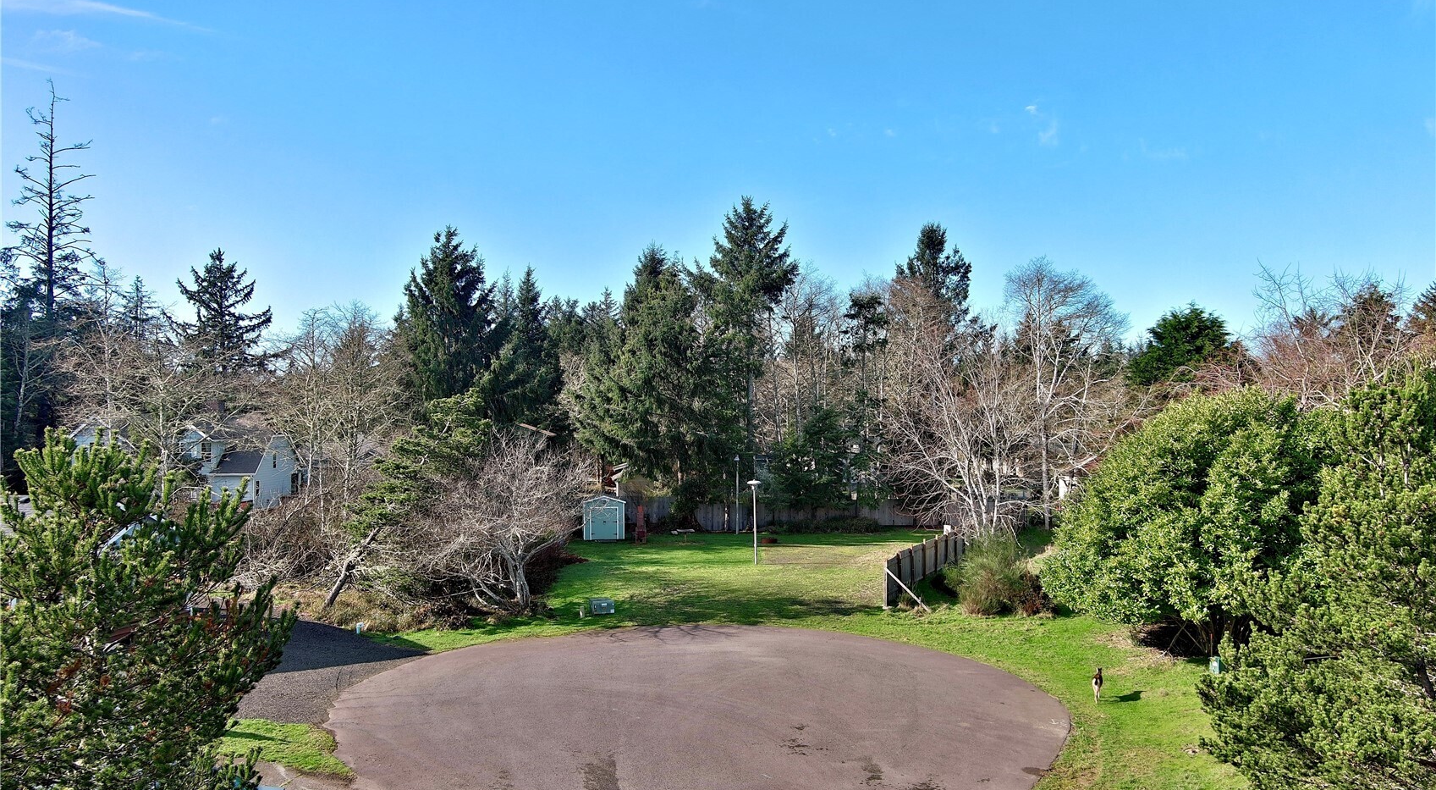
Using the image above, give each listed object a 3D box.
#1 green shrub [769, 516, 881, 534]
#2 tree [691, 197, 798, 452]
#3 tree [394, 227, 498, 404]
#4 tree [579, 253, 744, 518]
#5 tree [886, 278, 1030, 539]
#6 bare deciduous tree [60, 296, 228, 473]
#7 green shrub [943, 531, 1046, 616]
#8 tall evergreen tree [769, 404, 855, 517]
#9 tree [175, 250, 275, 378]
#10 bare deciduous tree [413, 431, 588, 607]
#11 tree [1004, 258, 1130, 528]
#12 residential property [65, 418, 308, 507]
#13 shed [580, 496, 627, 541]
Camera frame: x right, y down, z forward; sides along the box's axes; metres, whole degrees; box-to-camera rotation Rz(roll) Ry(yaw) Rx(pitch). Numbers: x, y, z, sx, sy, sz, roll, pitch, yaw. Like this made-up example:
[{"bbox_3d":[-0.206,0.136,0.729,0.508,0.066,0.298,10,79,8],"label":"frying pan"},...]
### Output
[{"bbox_3d":[6.220,7.490,67.200,6.500,1.020,1.600,0,0,0],"label":"green shrub"},{"bbox_3d":[1.781,-1.886,71.889,6.900,20.740,6.900,0,1,0],"label":"tree"},{"bbox_3d":[-18.110,-1.600,77.000,7.200,19.210,7.000,0,0,0],"label":"tree"},{"bbox_3d":[-3.680,-0.550,71.000,10.200,17.090,9.000,0,0,0],"label":"tree"},{"bbox_3d":[13.691,1.107,65.421,8.500,14.890,8.200,0,1,0],"label":"tree"},{"bbox_3d":[-36.217,1.092,72.921,10.000,14.760,9.500,0,1,0],"label":"bare deciduous tree"},{"bbox_3d":[10.470,6.570,43.800,3.900,2.860,3.300,0,0,0],"label":"green shrub"},{"bbox_3d":[5.953,4.518,73.458,5.400,7.900,5.200,0,1,0],"label":"tall evergreen tree"},{"bbox_3d":[-44.535,-2.472,103.887,9.200,21.230,9.000,0,1,0],"label":"tree"},{"bbox_3d":[-8.450,4.640,44.200,6.700,6.710,6.000,0,0,0],"label":"bare deciduous tree"},{"bbox_3d":[21.544,-0.008,71.909,7.800,16.980,7.500,0,1,0],"label":"tree"},{"bbox_3d":[-39.300,4.800,86.500,14.600,6.400,10.000,0,0,0],"label":"residential property"},{"bbox_3d":[-6.752,7.215,69.283,2.500,2.590,2.700,0,1,-4],"label":"shed"}]

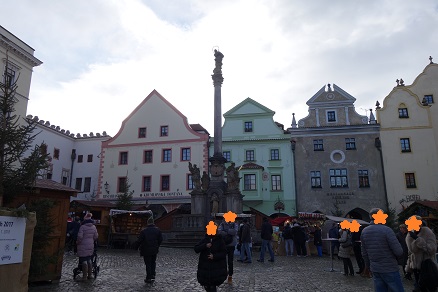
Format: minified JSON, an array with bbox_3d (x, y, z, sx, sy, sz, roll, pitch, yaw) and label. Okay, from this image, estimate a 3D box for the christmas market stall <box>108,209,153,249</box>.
[{"bbox_3d":[-5.326,5.081,20.877,2.500,2.270,1.800,2,-14,-10],"label":"christmas market stall"}]

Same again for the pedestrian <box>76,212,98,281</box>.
[{"bbox_3d":[-3.582,2.736,9.319,0.570,1.773,0.450,1,-14,-6],"label":"pedestrian"}]

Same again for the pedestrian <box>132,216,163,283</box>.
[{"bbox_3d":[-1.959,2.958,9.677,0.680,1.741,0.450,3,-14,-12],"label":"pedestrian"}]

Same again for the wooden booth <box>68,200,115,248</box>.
[{"bbox_3d":[-7.977,4.720,20.717,2.400,2.750,2.400,-7,-14,26],"label":"wooden booth"}]

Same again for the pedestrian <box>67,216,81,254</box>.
[{"bbox_3d":[-6.864,4.290,16.350,0.550,1.774,0.450,-3,-14,11],"label":"pedestrian"}]

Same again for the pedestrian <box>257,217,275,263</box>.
[{"bbox_3d":[1.936,3.900,14.181,0.550,1.807,0.550,-10,-17,36],"label":"pedestrian"}]

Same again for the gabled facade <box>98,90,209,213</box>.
[{"bbox_3d":[-7.712,2.189,43.965,14.503,18.379,4.000,-4,-13,14],"label":"gabled facade"}]

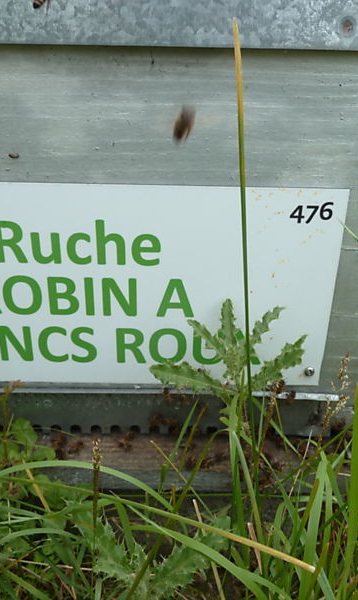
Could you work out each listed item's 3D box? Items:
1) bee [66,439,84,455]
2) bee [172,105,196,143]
[{"bbox_3d":[-0.079,0.110,0.435,0.007,0.005,0.013,25,35,39],"label":"bee"},{"bbox_3d":[0.002,-0.083,0.270,0.007,0.006,0.015,12,67,20],"label":"bee"}]

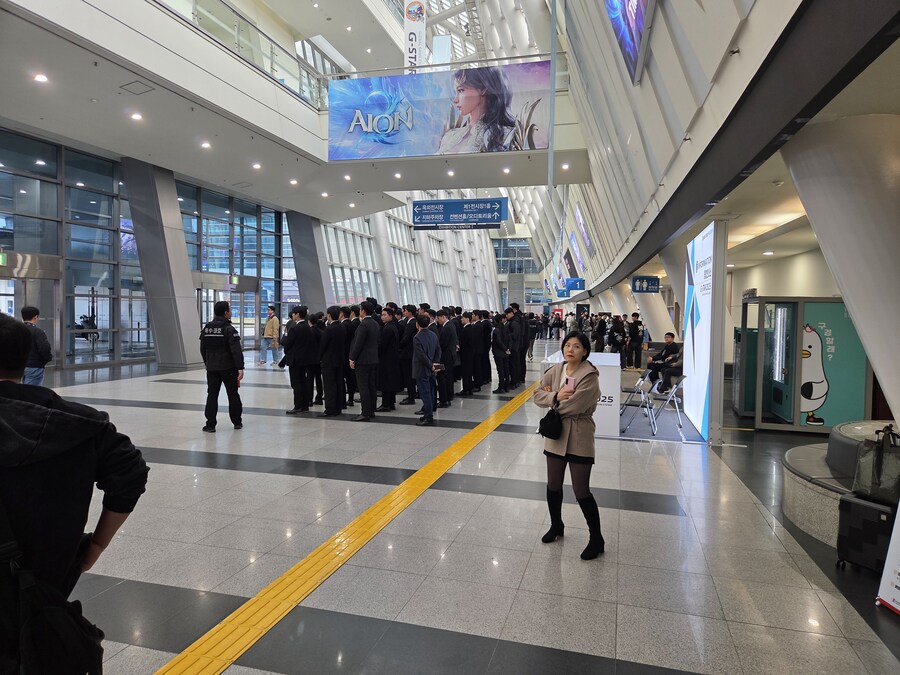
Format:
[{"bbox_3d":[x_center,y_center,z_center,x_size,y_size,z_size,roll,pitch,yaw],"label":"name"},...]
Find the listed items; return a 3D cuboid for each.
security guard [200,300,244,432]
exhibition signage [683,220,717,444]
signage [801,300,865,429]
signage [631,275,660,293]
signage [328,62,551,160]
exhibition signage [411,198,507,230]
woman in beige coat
[{"bbox_3d":[-3.228,0.394,8.492,0.560,1.810,0.360,1,2,2],"label":"security guard"},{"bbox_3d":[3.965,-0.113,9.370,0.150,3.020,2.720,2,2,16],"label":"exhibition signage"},{"bbox_3d":[5.694,0.420,8.891,0.860,1.860,0.050,2,2,16],"label":"signage"},{"bbox_3d":[6.535,-1.760,19.921,0.855,0.550,0.100,2,2,16],"label":"signage"},{"bbox_3d":[-0.452,-6.152,16.436,6.380,2.280,0.060,2,2,16],"label":"signage"},{"bbox_3d":[0.363,-4.266,20.851,3.420,1.040,0.150,2,2,16],"label":"exhibition signage"},{"bbox_3d":[0.876,0.745,4.385,0.470,1.590,0.370,3,3,38],"label":"woman in beige coat"}]

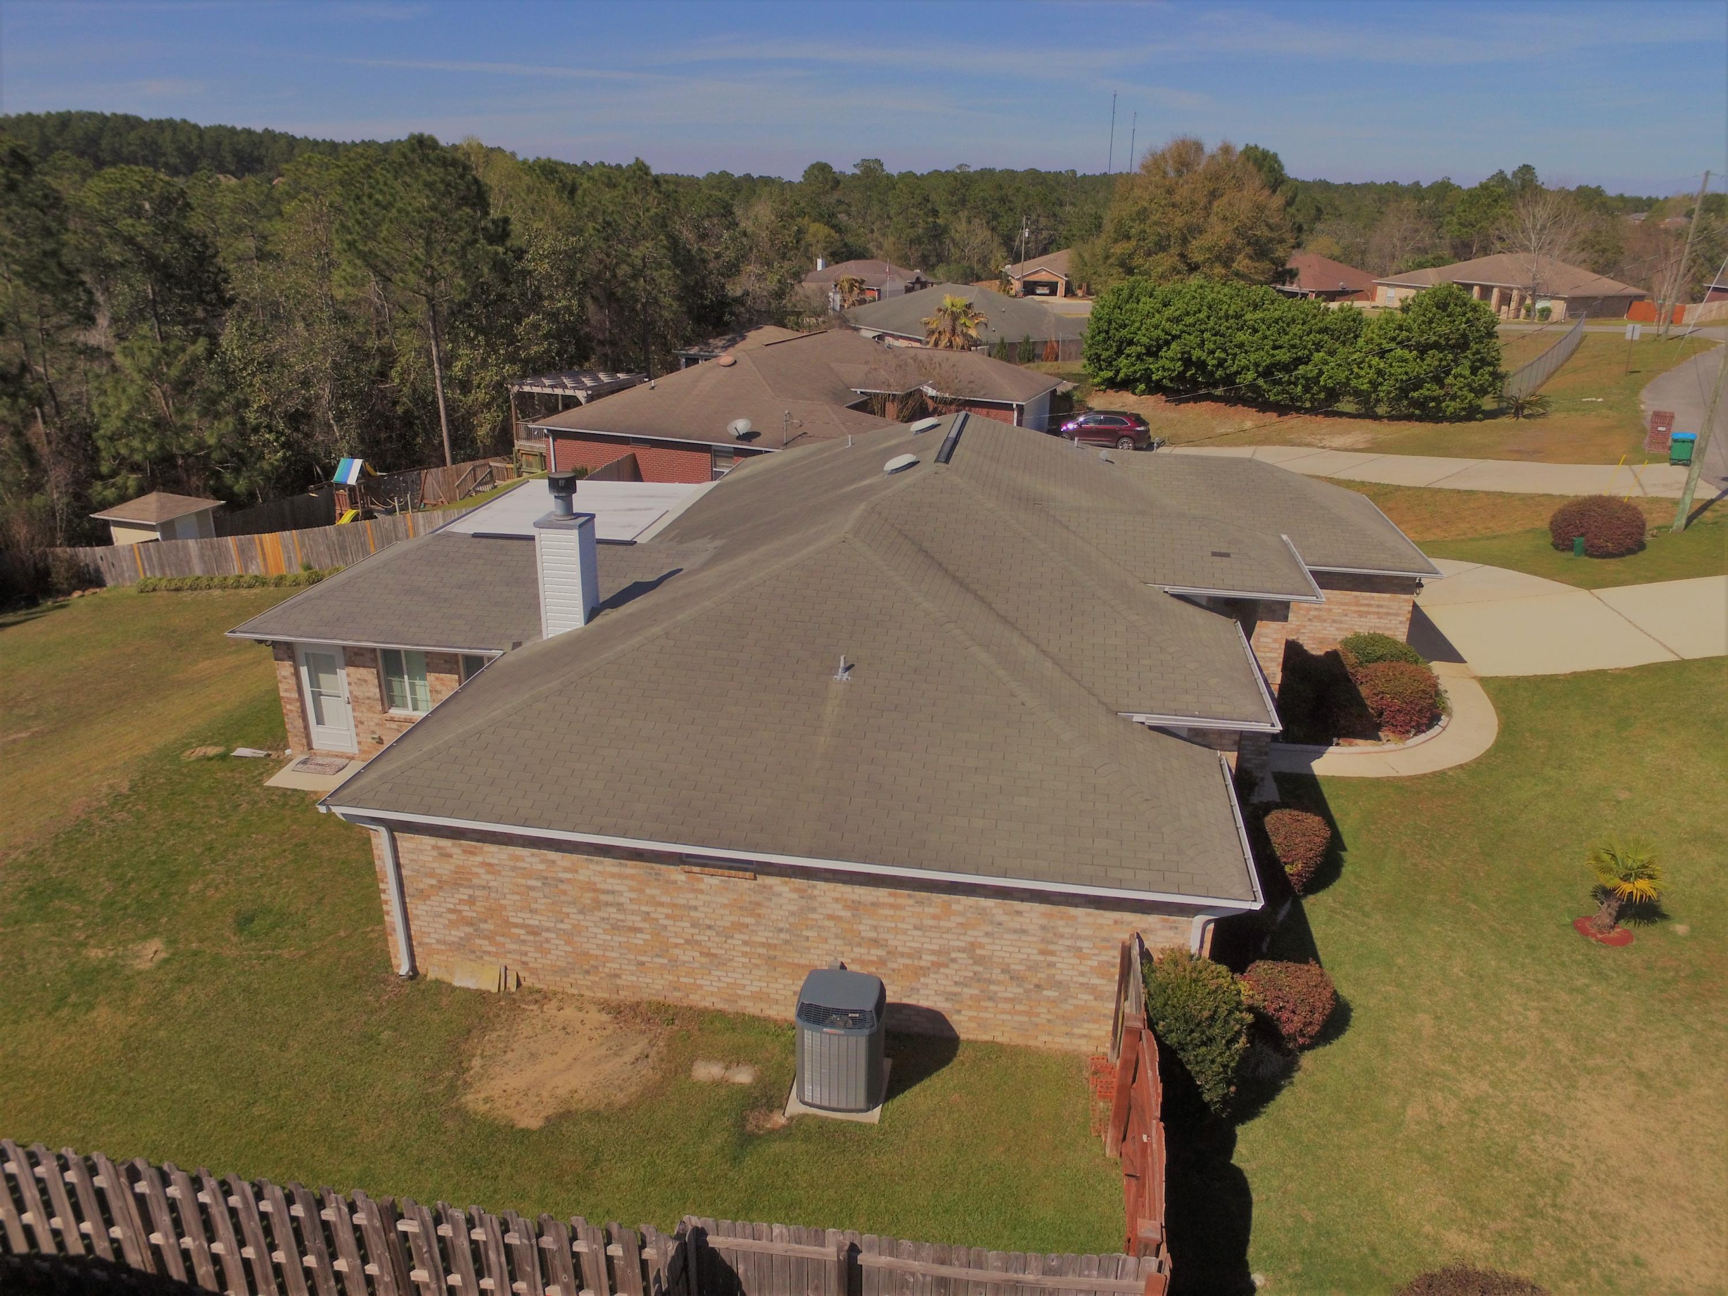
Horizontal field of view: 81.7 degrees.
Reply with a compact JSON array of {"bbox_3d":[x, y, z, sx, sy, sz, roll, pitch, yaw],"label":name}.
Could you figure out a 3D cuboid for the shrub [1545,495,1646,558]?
[{"bbox_3d":[21.103,-3.528,28.788,2.300,1.600,2.300,4,25,9],"label":"shrub"}]

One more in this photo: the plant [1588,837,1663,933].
[{"bbox_3d":[10.545,3.329,13.843,0.900,1.360,0.900,4,25,9],"label":"plant"}]

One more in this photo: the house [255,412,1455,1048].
[{"bbox_3d":[0.487,-1.266,19.526,21.500,5.300,18.100,4,25,9],"label":"house"}]

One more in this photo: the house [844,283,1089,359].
[{"bbox_3d":[9.117,-26.880,82.389,15.000,5.688,14.881,-15,28,-29],"label":"house"}]

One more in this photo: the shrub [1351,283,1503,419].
[{"bbox_3d":[26.441,-13.899,47.097,6.000,5.900,6.100,4,25,9],"label":"shrub"}]

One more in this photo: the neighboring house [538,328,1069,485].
[{"bbox_3d":[-1.878,-12.063,49.225,19.059,4.698,21.228,10,26,21],"label":"neighboring house"}]

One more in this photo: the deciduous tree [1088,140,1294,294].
[{"bbox_3d":[30.702,-40.125,96.908,18.500,16.216,18.000,4,25,9],"label":"deciduous tree"}]

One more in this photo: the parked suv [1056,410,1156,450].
[{"bbox_3d":[12.594,-11.581,51.920,4.700,1.720,1.900,17,29,33],"label":"parked suv"}]

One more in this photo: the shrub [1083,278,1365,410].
[{"bbox_3d":[18.597,-15.648,51.330,13.000,5.492,4.500,15,28,29],"label":"shrub"}]

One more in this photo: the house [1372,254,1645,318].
[{"bbox_3d":[60.885,-34.934,95.105,10.440,5.056,20.400,-9,26,-19],"label":"house"}]

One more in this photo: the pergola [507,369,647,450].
[{"bbox_3d":[-14.031,-11.980,49.572,4.500,2.654,4.800,10,26,21],"label":"pergola"}]

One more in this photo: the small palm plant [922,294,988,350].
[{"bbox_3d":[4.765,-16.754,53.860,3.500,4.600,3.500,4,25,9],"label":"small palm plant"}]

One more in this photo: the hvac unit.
[{"bbox_3d":[-0.240,4.371,11.060,0.920,1.140,0.860,3,25,7],"label":"hvac unit"}]

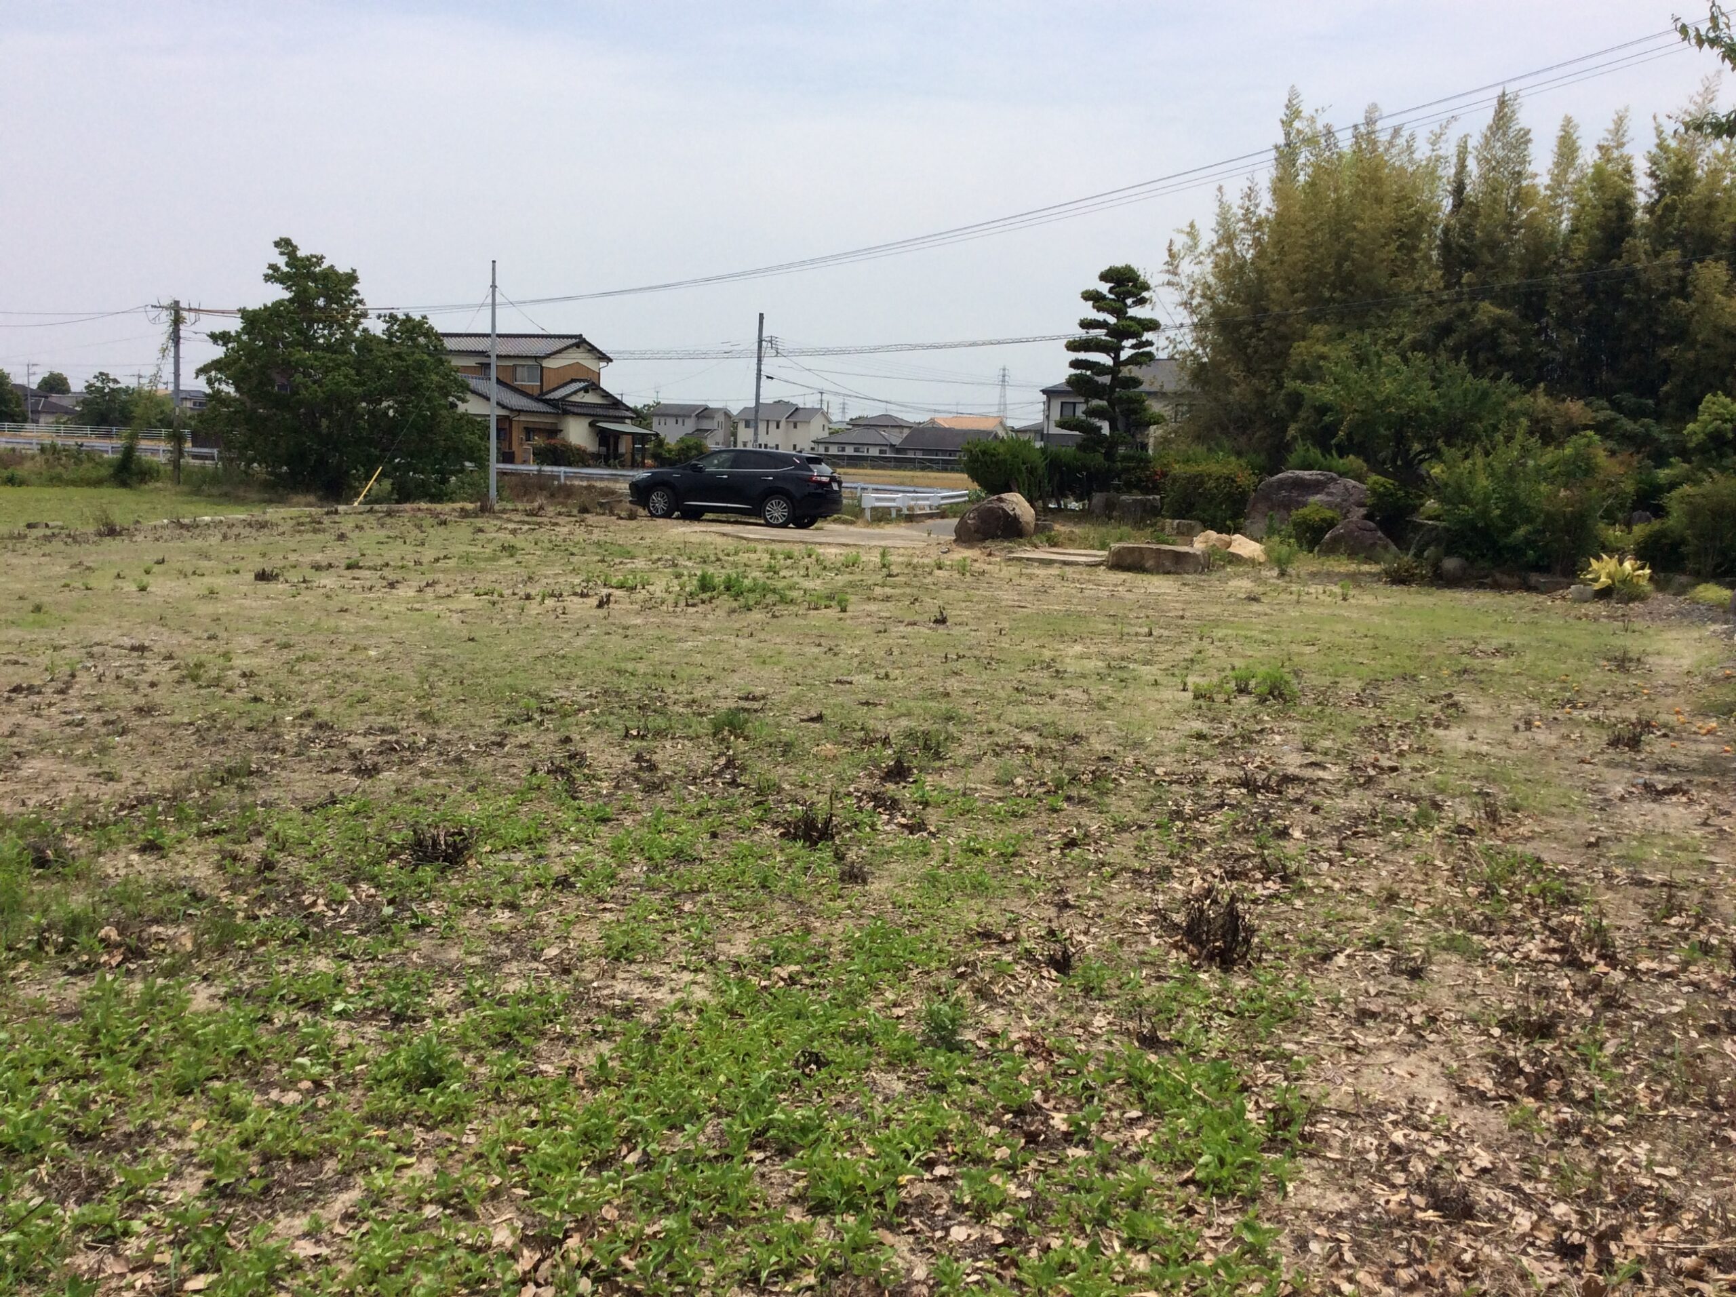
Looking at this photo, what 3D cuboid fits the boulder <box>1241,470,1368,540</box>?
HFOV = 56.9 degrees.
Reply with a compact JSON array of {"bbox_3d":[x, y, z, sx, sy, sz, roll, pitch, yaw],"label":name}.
[{"bbox_3d":[9.255,-3.032,33.800,2.650,1.459,1.800,4,7,15],"label":"boulder"}]

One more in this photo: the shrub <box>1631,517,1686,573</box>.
[{"bbox_3d":[11.731,-1.520,23.791,0.760,0.795,0.720,5,8,26],"label":"shrub"}]

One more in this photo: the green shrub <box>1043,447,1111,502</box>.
[{"bbox_3d":[5.522,-4.586,42.500,1.800,1.600,1.600,2,7,0],"label":"green shrub"}]

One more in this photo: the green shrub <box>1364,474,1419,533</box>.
[{"bbox_3d":[9.160,-2.441,28.000,0.980,1.220,0.950,3,7,11],"label":"green shrub"}]

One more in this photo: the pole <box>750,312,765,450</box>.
[{"bbox_3d":[-5.980,-13.696,87.451,0.330,9.000,0.330,3,7,0],"label":"pole"}]

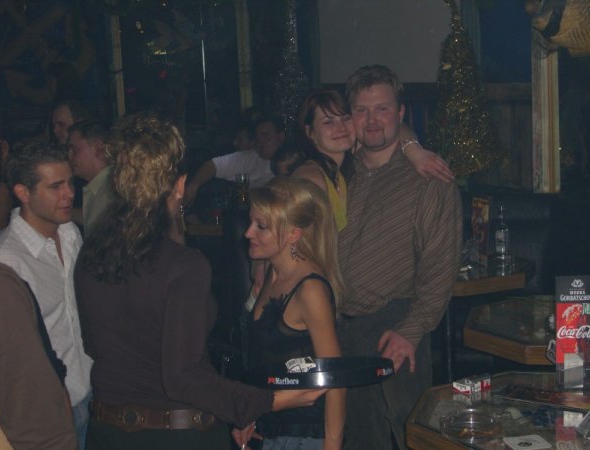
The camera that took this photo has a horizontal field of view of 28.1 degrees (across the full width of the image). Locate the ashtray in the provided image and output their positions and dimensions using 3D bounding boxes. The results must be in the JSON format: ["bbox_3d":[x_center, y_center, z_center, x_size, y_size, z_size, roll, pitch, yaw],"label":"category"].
[{"bbox_3d":[0.433,0.496,2.900,0.150,0.042,0.150,-2,9,0],"label":"ashtray"}]

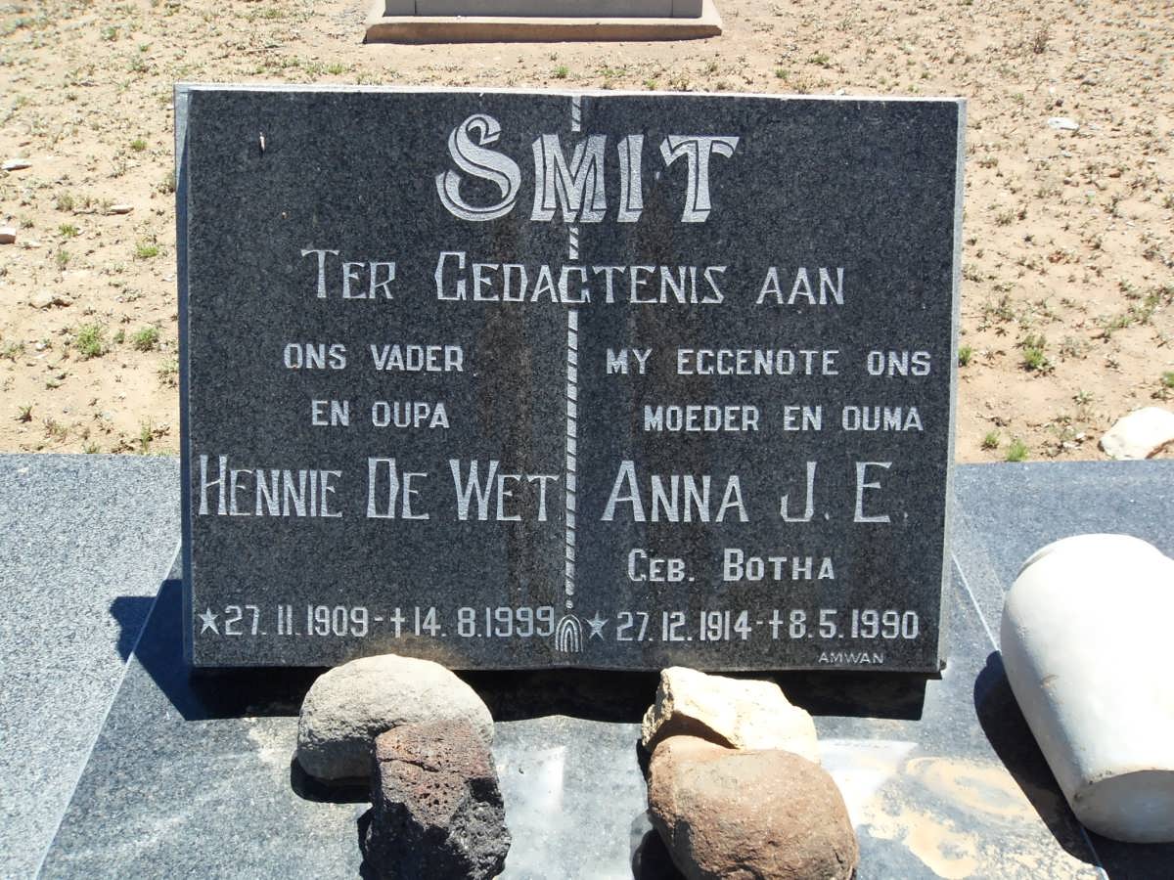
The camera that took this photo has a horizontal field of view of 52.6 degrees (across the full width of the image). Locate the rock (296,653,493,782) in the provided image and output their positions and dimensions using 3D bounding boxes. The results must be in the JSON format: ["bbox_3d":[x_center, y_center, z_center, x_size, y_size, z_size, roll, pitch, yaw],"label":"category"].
[{"bbox_3d":[-0.195,0.284,1.220,0.197,0.100,0.128,0,32,-2],"label":"rock"}]

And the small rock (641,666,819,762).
[{"bbox_3d":[0.150,0.290,1.238,0.181,0.090,0.120,0,32,-2],"label":"small rock"}]

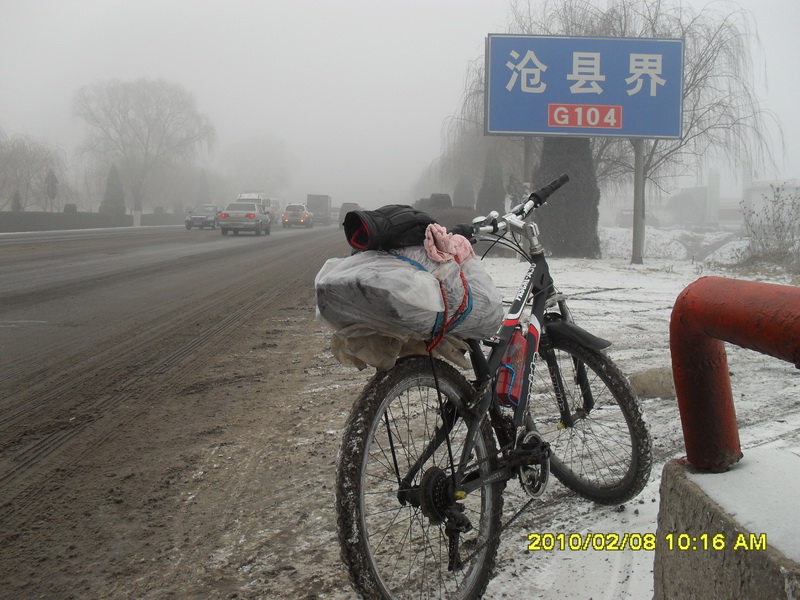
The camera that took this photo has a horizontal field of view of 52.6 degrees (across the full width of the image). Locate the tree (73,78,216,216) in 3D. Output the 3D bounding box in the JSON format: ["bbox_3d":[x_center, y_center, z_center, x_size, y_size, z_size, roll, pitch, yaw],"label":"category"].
[{"bbox_3d":[-20.692,-11.908,64.463,11.600,12.000,11.600,0,6,-1],"label":"tree"}]

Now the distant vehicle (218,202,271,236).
[{"bbox_3d":[-6.824,-3.706,36.838,1.730,1.460,4.650,0,6,-1],"label":"distant vehicle"}]

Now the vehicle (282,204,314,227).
[{"bbox_3d":[-7.068,-5.864,56.377,1.780,1.680,4.350,0,6,-1],"label":"vehicle"}]

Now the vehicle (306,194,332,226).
[{"bbox_3d":[-7.535,-8.492,76.639,2.000,2.850,5.600,0,6,-1],"label":"vehicle"}]

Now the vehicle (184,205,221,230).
[{"bbox_3d":[-11.173,-4.871,47.511,1.780,1.480,4.800,0,6,-1],"label":"vehicle"}]

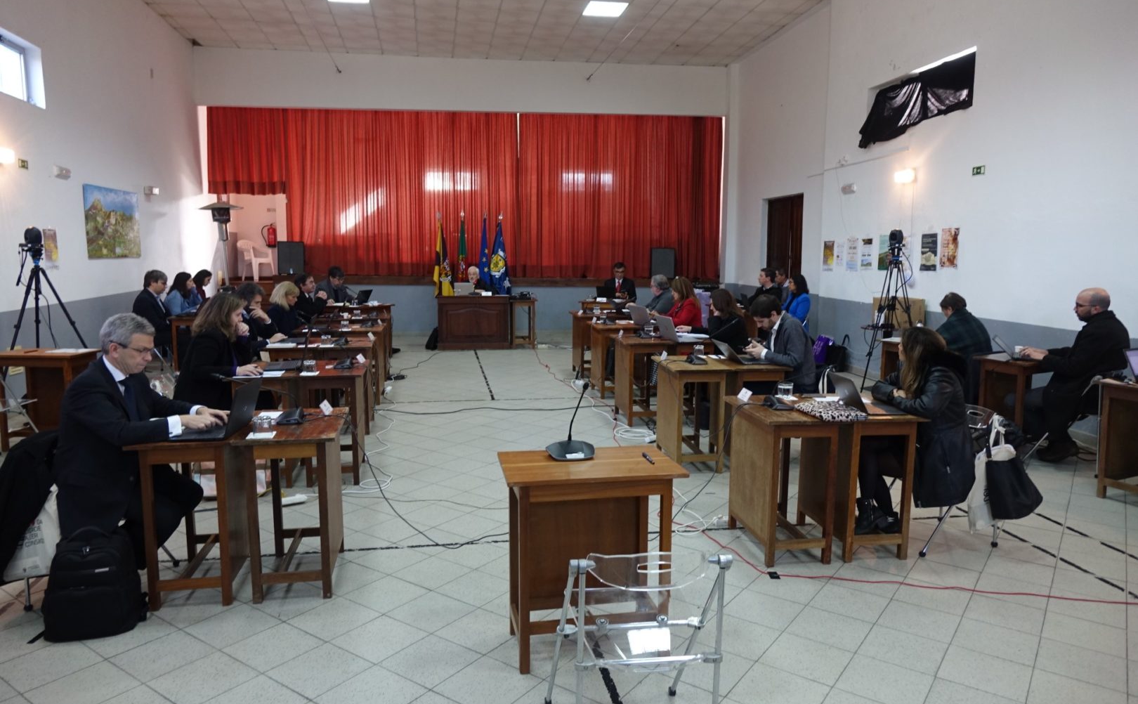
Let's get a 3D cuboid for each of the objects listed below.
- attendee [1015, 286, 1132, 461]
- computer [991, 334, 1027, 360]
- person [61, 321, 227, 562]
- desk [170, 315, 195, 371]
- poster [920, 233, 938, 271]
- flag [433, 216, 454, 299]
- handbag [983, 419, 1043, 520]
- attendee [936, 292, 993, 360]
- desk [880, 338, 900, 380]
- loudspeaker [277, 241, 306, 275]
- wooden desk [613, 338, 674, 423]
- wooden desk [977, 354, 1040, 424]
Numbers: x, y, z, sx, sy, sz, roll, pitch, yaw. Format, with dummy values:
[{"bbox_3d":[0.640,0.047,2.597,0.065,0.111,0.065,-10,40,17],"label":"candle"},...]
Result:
[{"bbox_3d":[3.994,0.157,6.032,0.780,1.330,0.540,6,9,34],"label":"attendee"},{"bbox_3d":[3.652,-0.052,6.151,0.400,0.190,0.330,6,9,36],"label":"computer"},{"bbox_3d":[-1.978,0.481,3.517,0.740,1.310,0.520,-1,8,-10],"label":"person"},{"bbox_3d":[-4.578,-0.068,9.344,0.430,0.755,0.690,-1,8,-10],"label":"desk"},{"bbox_3d":[4.037,-1.114,8.508,0.012,0.420,0.290,-1,8,-8],"label":"poster"},{"bbox_3d":[-2.249,-1.687,13.614,0.362,1.489,0.250,-1,8,-10],"label":"flag"},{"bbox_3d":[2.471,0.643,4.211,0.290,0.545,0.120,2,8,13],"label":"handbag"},{"bbox_3d":[3.751,0.009,7.649,0.820,1.220,0.550,5,9,31],"label":"attendee"},{"bbox_3d":[3.311,0.291,7.152,0.690,0.770,0.450,-4,9,-28],"label":"desk"},{"bbox_3d":[-5.228,-1.764,14.322,0.510,0.670,0.420,-2,8,-14],"label":"loudspeaker"},{"bbox_3d":[0.668,0.259,7.151,0.436,0.772,0.663,-1,8,-9],"label":"wooden desk"},{"bbox_3d":[3.680,0.440,6.129,0.680,0.757,0.460,-3,8,-23],"label":"wooden desk"}]

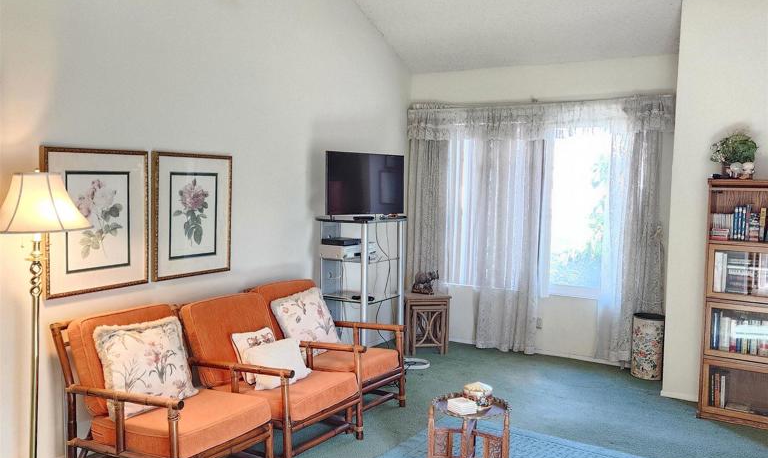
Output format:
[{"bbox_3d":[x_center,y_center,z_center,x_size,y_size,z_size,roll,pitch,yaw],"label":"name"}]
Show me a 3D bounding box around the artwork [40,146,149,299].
[{"bbox_3d":[-1.467,-0.042,3.503,0.038,0.739,0.613,4,5,30],"label":"artwork"}]

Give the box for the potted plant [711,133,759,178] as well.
[{"bbox_3d":[2.264,-0.456,4.377,0.294,0.301,0.279,4,5,30],"label":"potted plant"}]

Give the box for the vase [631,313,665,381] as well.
[{"bbox_3d":[2.074,0.921,5.293,0.269,0.459,0.269,4,5,30],"label":"vase"}]

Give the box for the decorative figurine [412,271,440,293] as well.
[{"bbox_3d":[0.367,0.464,5.942,0.221,0.203,0.118,1,4,-4],"label":"decorative figurine"}]

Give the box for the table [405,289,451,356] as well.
[{"bbox_3d":[0.373,0.816,5.924,0.394,0.494,0.309,1,4,-4],"label":"table"}]

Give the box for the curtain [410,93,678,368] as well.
[{"bbox_3d":[1.223,0.006,5.815,2.323,2.168,0.147,4,5,30],"label":"curtain"}]

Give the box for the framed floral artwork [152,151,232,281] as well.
[{"bbox_3d":[-1.134,-0.080,4.083,0.038,0.737,0.603,4,5,30],"label":"framed floral artwork"}]

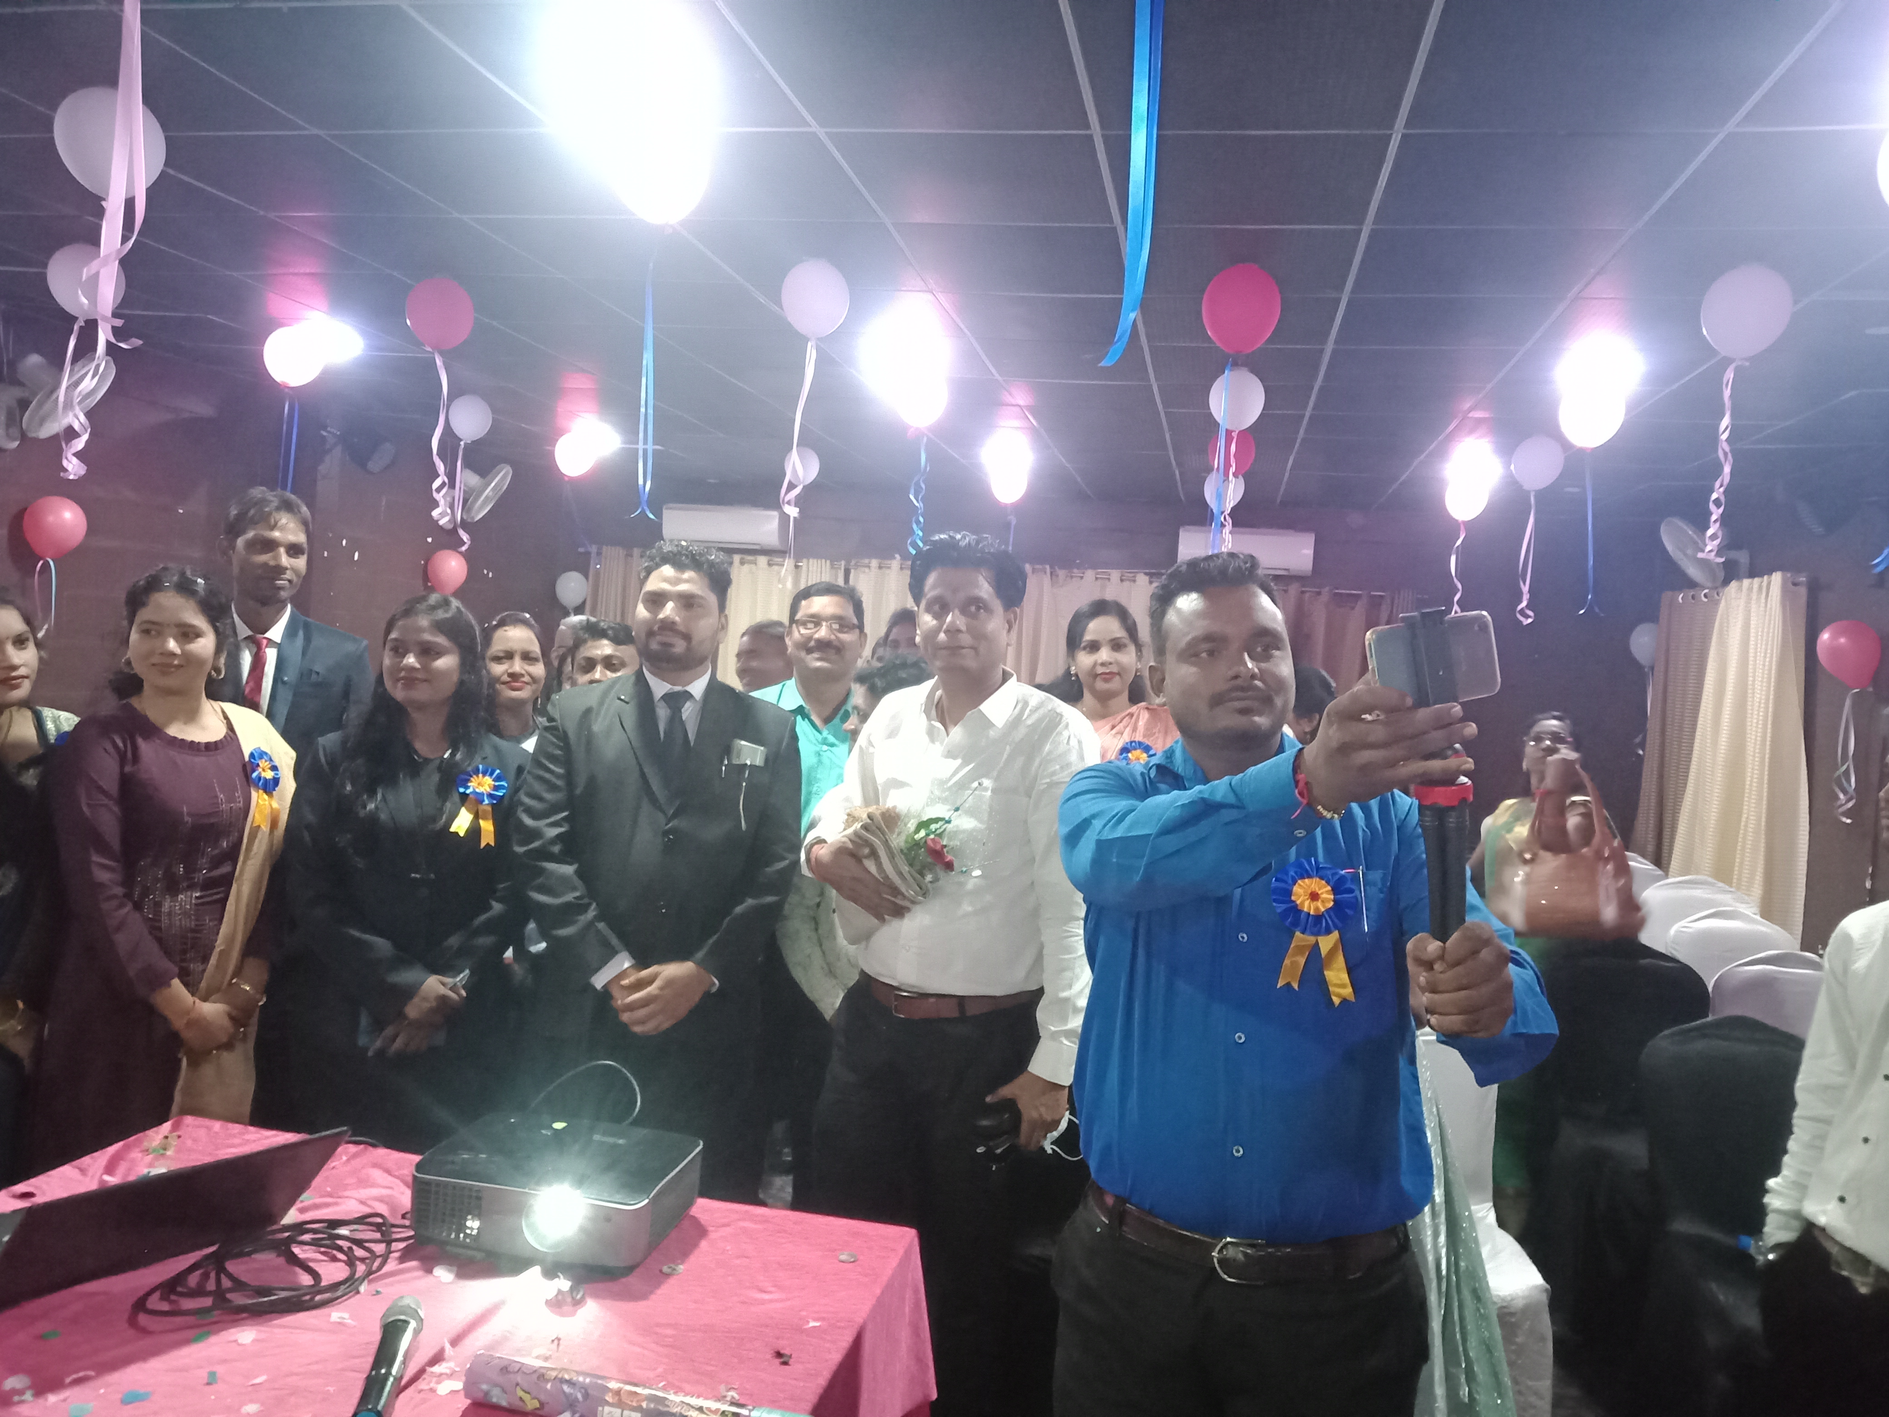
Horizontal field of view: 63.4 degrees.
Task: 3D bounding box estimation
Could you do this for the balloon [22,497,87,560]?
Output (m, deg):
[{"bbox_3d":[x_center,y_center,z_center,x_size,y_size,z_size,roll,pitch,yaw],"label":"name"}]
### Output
[{"bbox_3d":[-3.475,-0.703,5.967,0.240,0.248,0.240,4,2,10],"label":"balloon"}]

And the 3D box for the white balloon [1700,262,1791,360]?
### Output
[{"bbox_3d":[1.938,-0.958,3.693,0.220,0.240,0.220,4,2,10],"label":"white balloon"}]

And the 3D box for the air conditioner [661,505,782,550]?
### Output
[{"bbox_3d":[-1.615,-1.304,10.918,0.870,0.280,0.210,4,2,10],"label":"air conditioner"}]

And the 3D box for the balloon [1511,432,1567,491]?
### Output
[{"bbox_3d":[2.446,-1.016,6.300,0.225,0.237,0.225,4,2,10],"label":"balloon"}]

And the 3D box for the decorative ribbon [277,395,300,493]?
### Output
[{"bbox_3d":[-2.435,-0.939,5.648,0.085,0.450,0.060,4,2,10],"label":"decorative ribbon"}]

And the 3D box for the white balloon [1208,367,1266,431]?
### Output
[{"bbox_3d":[1.115,-1.179,5.815,0.225,0.242,0.225,4,2,10],"label":"white balloon"}]

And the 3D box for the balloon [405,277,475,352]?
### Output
[{"bbox_3d":[-1.532,-1.196,4.646,0.213,0.230,0.213,4,2,10],"label":"balloon"}]

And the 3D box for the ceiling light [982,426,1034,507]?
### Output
[{"bbox_3d":[0.293,-1.130,7.132,0.234,0.358,0.234,4,2,10],"label":"ceiling light"}]

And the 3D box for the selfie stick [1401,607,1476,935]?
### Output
[{"bbox_3d":[0.449,0.084,1.390,0.066,0.350,0.066,-4,2,-24],"label":"selfie stick"}]

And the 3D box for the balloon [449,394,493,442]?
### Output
[{"bbox_3d":[-2.146,-1.314,6.922,0.200,0.220,0.200,4,2,10],"label":"balloon"}]

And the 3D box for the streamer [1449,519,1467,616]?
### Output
[{"bbox_3d":[2.772,-0.757,8.248,0.090,0.550,0.080,4,2,10],"label":"streamer"}]

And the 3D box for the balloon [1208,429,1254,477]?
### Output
[{"bbox_3d":[1.347,-1.202,7.172,0.225,0.250,0.225,4,2,10],"label":"balloon"}]

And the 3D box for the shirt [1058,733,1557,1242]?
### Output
[{"bbox_3d":[0.372,0.282,1.600,0.520,0.540,0.460,4,2,13],"label":"shirt"}]

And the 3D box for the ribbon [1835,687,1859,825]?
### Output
[{"bbox_3d":[3.628,0.187,6.143,0.095,0.560,0.085,4,2,10],"label":"ribbon"}]

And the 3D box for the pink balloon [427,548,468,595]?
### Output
[{"bbox_3d":[-2.917,-0.795,8.950,0.240,0.265,0.240,4,2,10],"label":"pink balloon"}]

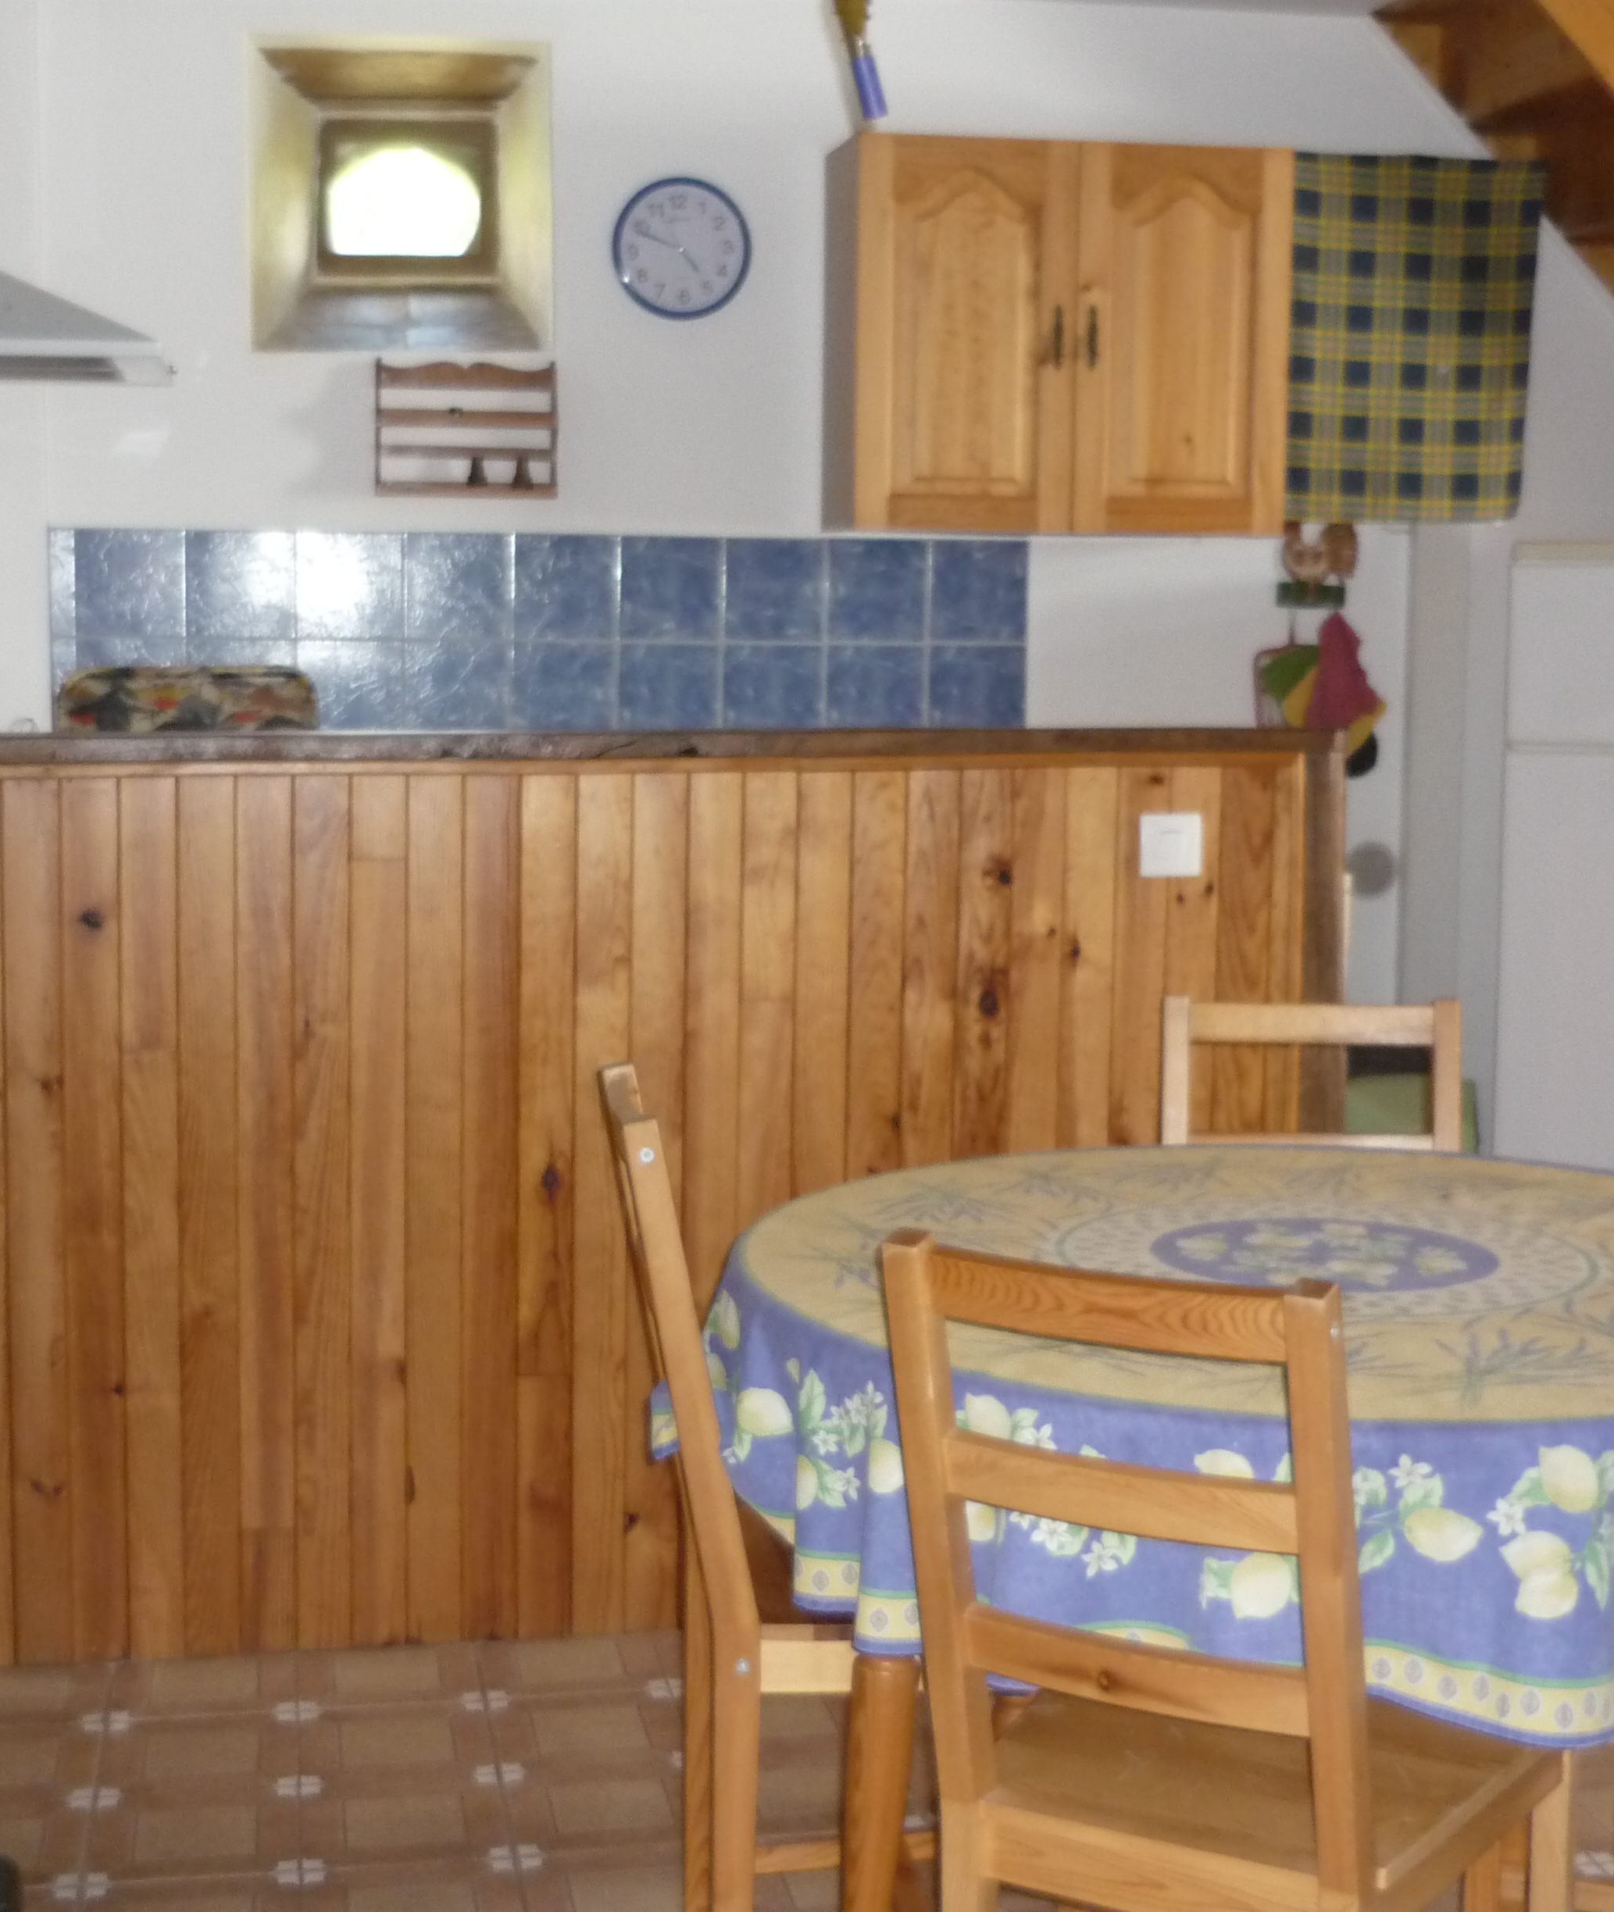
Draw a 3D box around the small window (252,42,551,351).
[{"bbox_3d":[-0.763,-1.395,5.227,0.545,0.555,0.280,-1,6,-11],"label":"small window"}]

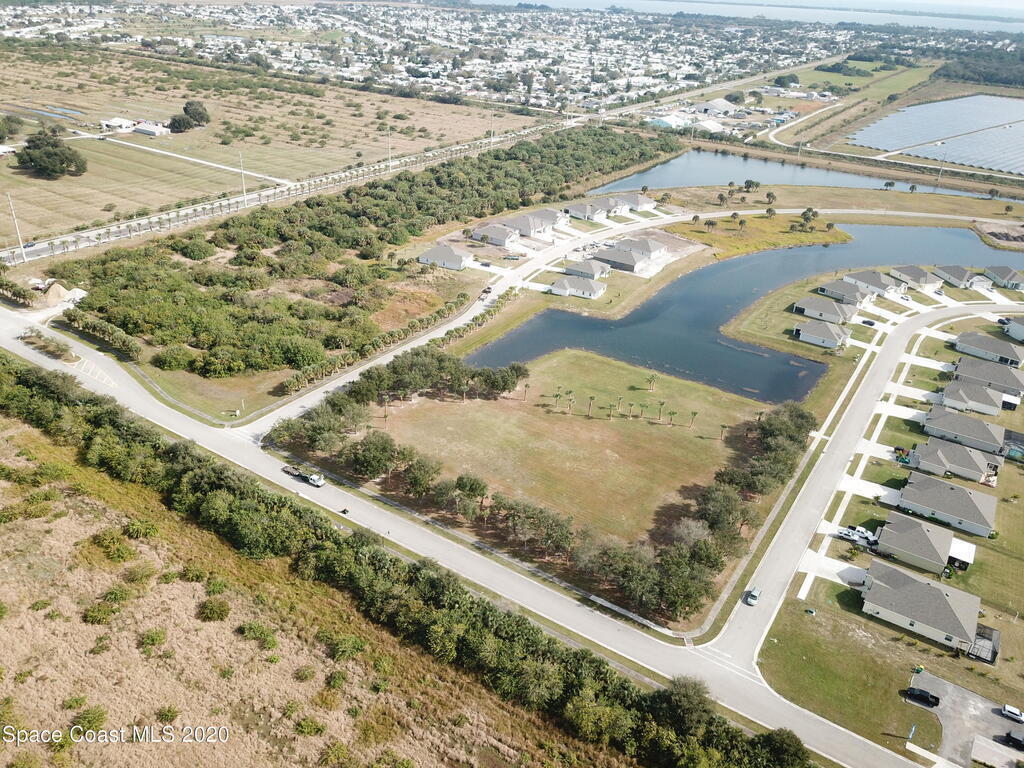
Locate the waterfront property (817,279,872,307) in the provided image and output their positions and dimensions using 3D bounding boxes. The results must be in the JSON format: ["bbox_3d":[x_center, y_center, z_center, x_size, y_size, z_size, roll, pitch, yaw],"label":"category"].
[{"bbox_3d":[141.766,-39.340,324.453,13.975,5.495,18.287,-21,35,-37],"label":"waterfront property"}]

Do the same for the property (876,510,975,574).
[{"bbox_3d":[90.240,33.790,167.110,18.140,6.730,13.860,19,32,28],"label":"property"}]

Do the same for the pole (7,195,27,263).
[{"bbox_3d":[-203.685,-63.977,316.485,0.800,28.716,0.800,18,31,27],"label":"pole"}]

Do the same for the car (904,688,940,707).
[{"bbox_3d":[71.090,53.770,132.650,4.990,1.780,1.900,18,31,27],"label":"car"}]

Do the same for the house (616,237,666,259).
[{"bbox_3d":[58.420,-62.230,346.760,16.300,6.320,14.980,17,31,25],"label":"house"}]

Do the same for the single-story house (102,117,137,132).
[{"bbox_3d":[-307.669,-201.651,596.868,17.000,5.400,20.000,19,32,28],"label":"single-story house"}]

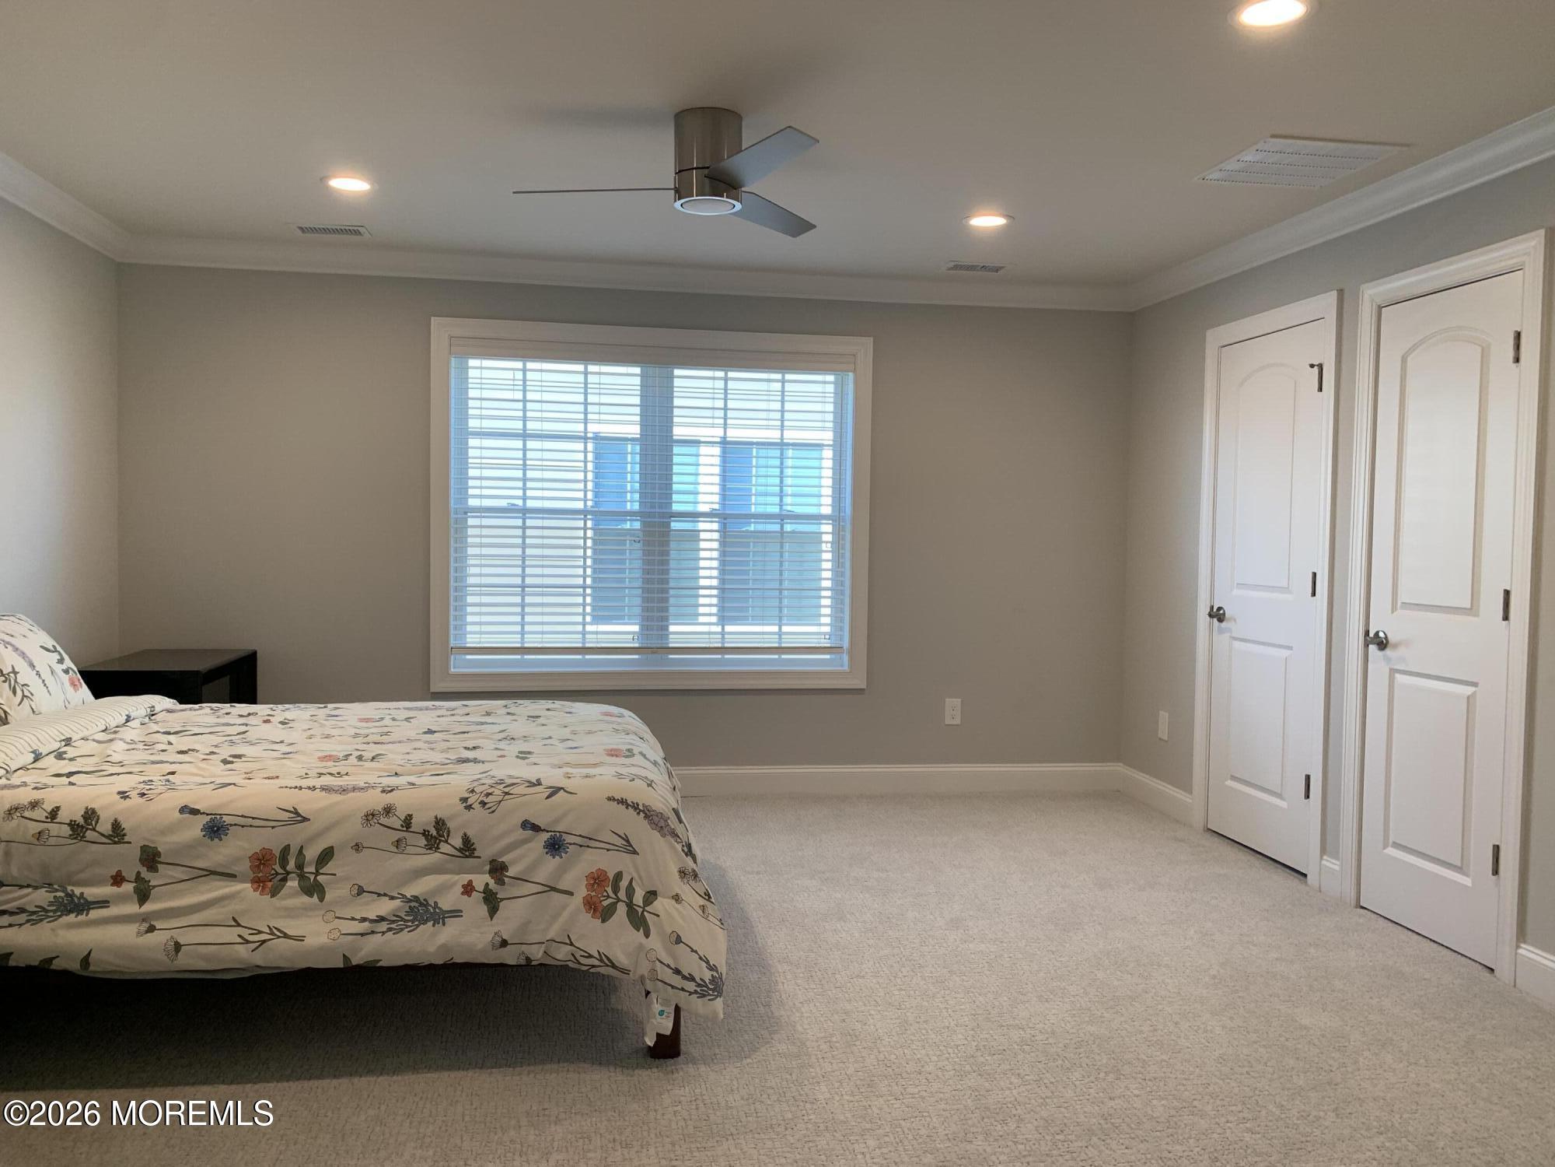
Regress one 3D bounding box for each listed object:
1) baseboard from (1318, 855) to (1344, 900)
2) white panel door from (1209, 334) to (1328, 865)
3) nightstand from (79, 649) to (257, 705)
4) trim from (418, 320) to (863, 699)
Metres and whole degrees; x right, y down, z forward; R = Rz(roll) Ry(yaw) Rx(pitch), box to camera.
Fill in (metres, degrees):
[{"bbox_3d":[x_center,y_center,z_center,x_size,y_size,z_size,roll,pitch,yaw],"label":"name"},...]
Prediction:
[{"bbox_3d":[1.983,1.047,4.161,0.018,0.136,0.124,0,3,-10],"label":"baseboard"},{"bbox_3d":[1.932,0.044,4.597,0.045,2.032,0.682,0,3,-10],"label":"white panel door"},{"bbox_3d":[-2.379,0.665,4.595,0.455,0.735,0.760,0,3,-10],"label":"nightstand"},{"bbox_3d":[-0.550,-0.333,5.358,1.998,1.654,0.050,0,3,-10],"label":"trim"}]

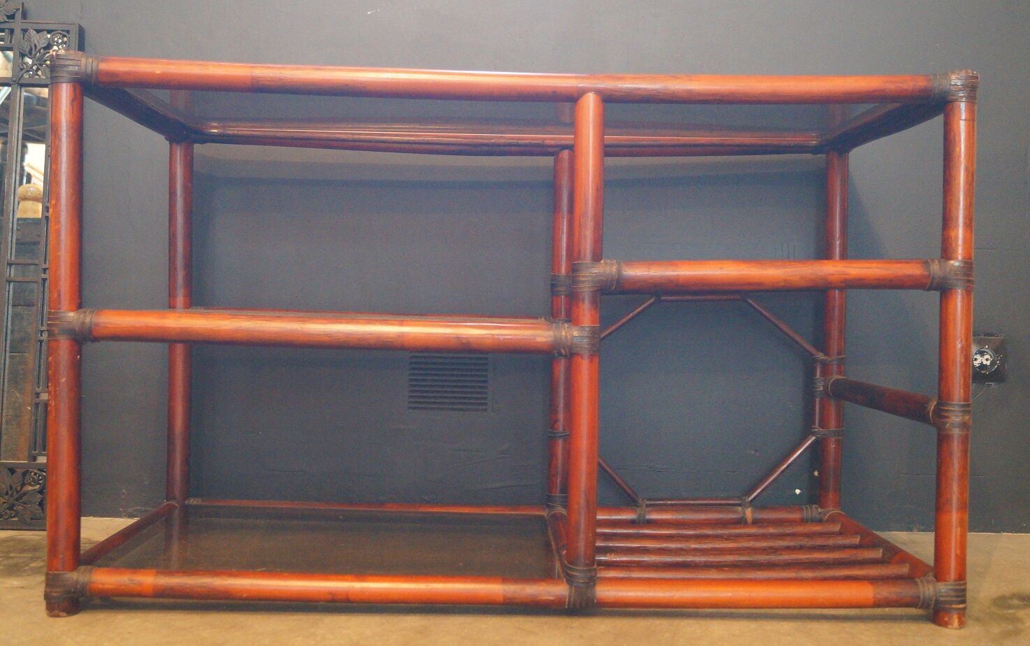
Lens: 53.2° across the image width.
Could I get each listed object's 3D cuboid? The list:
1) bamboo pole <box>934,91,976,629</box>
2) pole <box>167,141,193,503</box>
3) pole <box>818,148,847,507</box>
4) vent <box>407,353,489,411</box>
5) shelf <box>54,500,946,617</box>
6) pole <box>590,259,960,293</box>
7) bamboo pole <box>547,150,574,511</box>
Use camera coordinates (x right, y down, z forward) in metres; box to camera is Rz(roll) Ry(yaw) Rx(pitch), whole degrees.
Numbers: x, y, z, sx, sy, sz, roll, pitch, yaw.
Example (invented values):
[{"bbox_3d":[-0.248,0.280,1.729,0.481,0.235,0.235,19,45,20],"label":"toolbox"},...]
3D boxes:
[{"bbox_3d":[0.544,0.043,1.272,0.036,0.660,0.036,1,1,-1],"label":"bamboo pole"},{"bbox_3d":[-0.554,0.000,1.702,0.036,0.599,0.036,1,1,-1],"label":"pole"},{"bbox_3d":[0.534,0.014,1.724,0.036,0.600,0.036,1,1,-1],"label":"pole"},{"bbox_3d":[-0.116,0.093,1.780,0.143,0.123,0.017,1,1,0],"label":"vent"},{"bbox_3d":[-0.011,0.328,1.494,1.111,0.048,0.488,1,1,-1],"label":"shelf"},{"bbox_3d":[0.316,-0.058,1.266,0.448,0.037,0.036,1,1,-1],"label":"pole"},{"bbox_3d":[0.079,0.013,1.715,0.036,0.601,0.036,1,1,-1],"label":"bamboo pole"}]

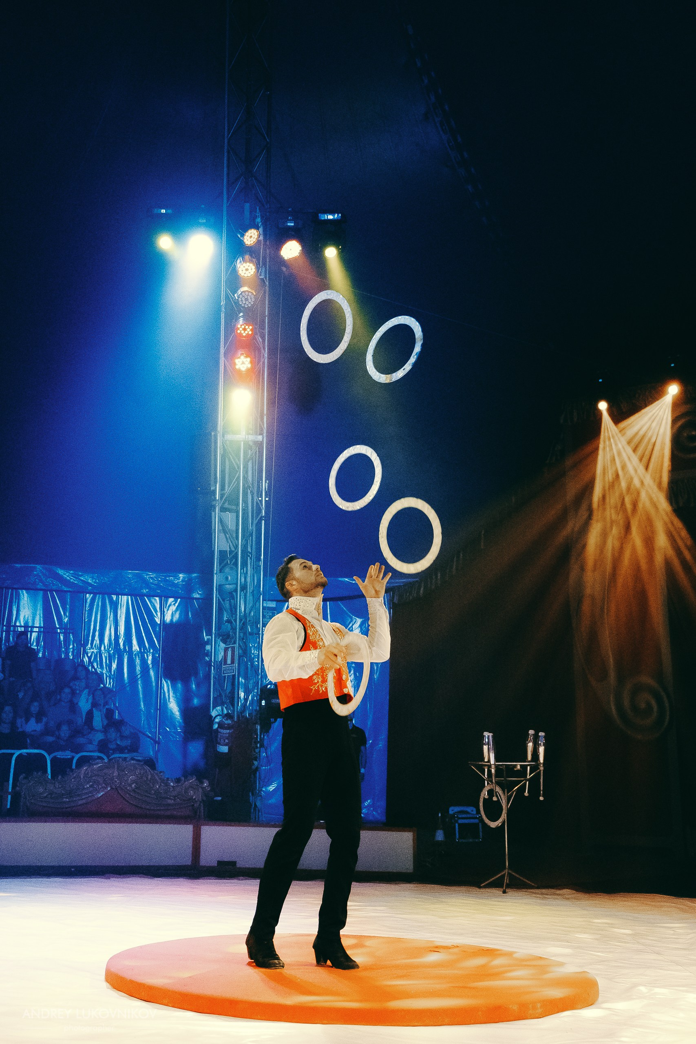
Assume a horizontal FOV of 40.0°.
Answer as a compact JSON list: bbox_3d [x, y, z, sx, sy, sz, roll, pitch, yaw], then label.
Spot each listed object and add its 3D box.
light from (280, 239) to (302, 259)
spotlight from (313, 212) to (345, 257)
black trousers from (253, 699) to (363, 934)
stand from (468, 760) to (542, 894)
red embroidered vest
[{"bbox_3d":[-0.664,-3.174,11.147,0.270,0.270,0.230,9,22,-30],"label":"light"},{"bbox_3d":[-0.224,-3.364,11.196,0.370,0.480,0.310,4,-14,-12],"label":"spotlight"},{"bbox_3d":[-0.170,1.235,4.020,0.440,0.980,0.420,-10,-17,36],"label":"black trousers"},{"bbox_3d":[1.157,2.230,7.022,0.560,0.920,0.520,1,-14,-3],"label":"stand"},{"bbox_3d":[-0.148,0.604,4.178,0.270,0.470,0.400,-14,-19,31],"label":"red embroidered vest"}]

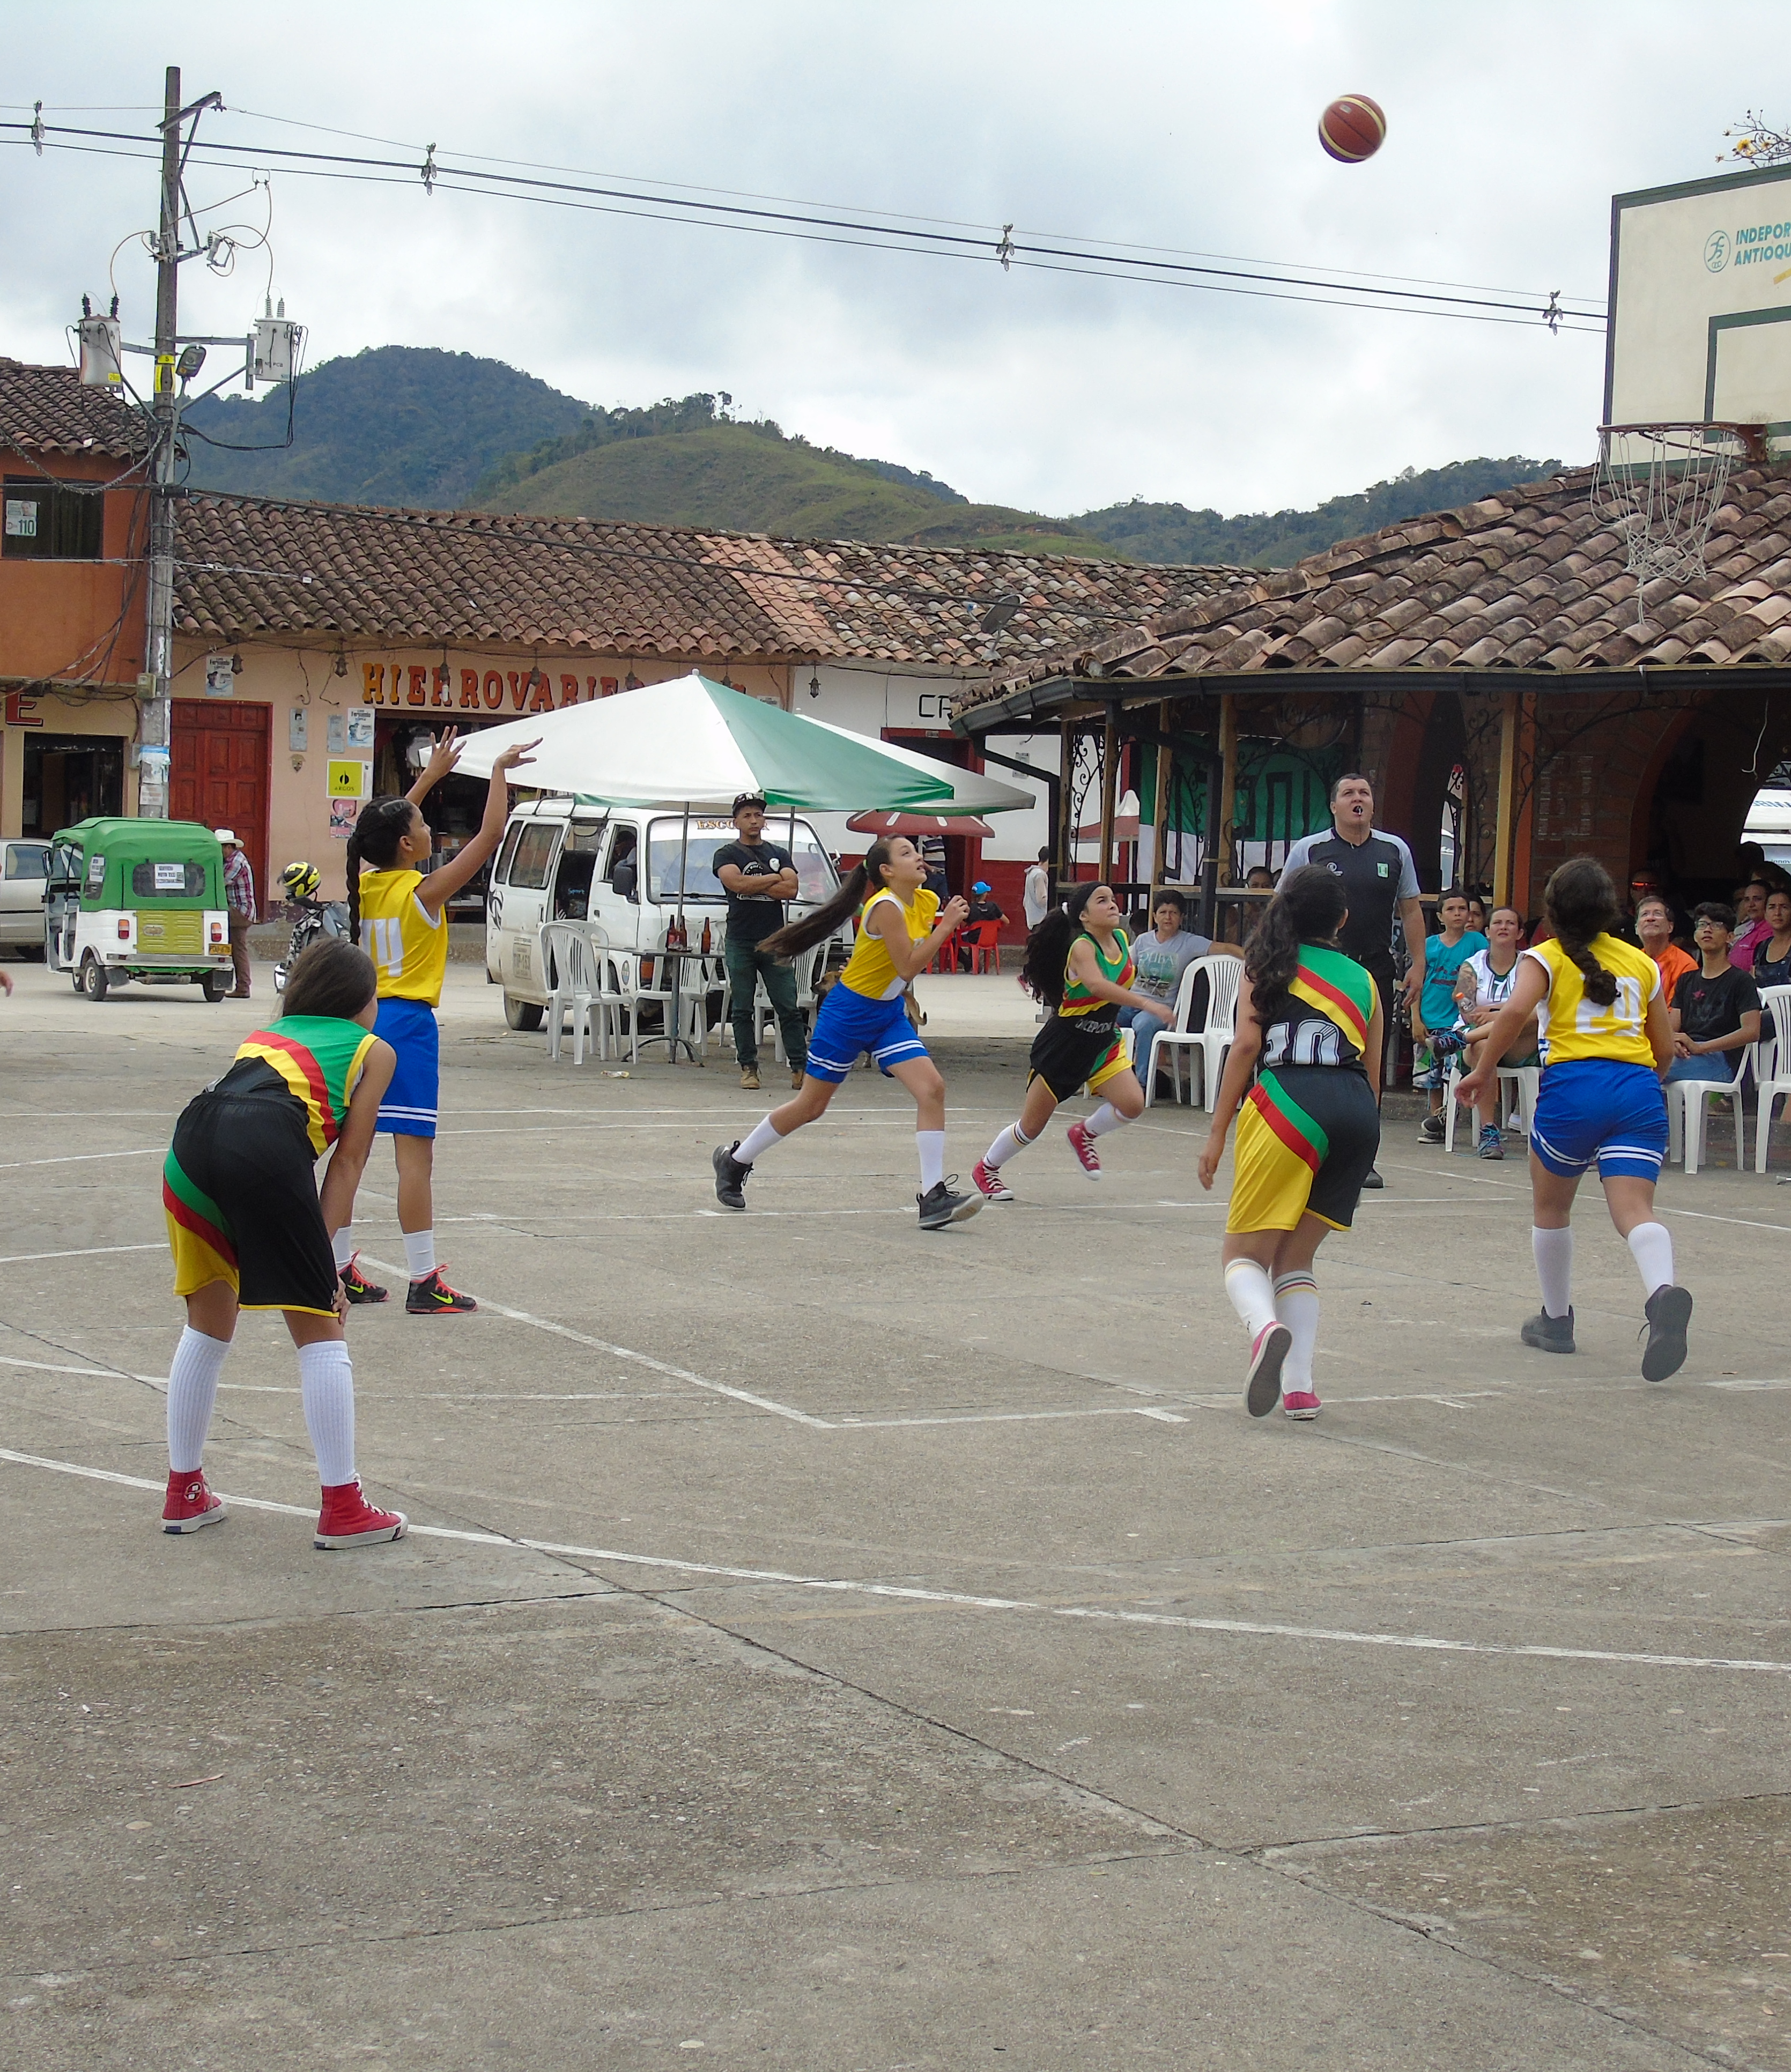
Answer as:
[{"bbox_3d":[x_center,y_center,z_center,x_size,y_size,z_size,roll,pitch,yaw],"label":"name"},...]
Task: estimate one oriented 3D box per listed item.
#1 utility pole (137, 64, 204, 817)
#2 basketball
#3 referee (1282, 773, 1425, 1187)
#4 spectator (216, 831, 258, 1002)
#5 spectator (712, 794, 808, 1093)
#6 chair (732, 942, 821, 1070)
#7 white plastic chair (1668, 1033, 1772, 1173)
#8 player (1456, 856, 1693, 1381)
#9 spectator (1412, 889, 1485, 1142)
[{"bbox_3d":[-8.501,-6.003,42.451,0.340,10.341,0.340,2,3,0],"label":"utility pole"},{"bbox_3d":[1.584,-3.136,12.700,0.237,0.237,0.237,2,3,0],"label":"basketball"},{"bbox_3d":[2.048,-0.246,16.147,0.620,1.810,0.460,2,3,5],"label":"referee"},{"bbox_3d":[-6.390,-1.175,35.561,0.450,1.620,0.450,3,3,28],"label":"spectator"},{"bbox_3d":[-0.770,-0.549,21.563,0.540,1.720,0.380,1,3,-3],"label":"spectator"},{"bbox_3d":[-0.680,-0.261,24.266,0.540,0.880,0.520,1,3,-18],"label":"chair"},{"bbox_3d":[3.786,0.202,17.587,0.520,0.870,0.540,4,4,36],"label":"white plastic chair"},{"bbox_3d":[1.939,0.218,10.365,0.620,1.441,0.600,2,3,10],"label":"player"},{"bbox_3d":[2.852,-0.094,18.819,0.400,1.306,0.320,3,3,16],"label":"spectator"}]

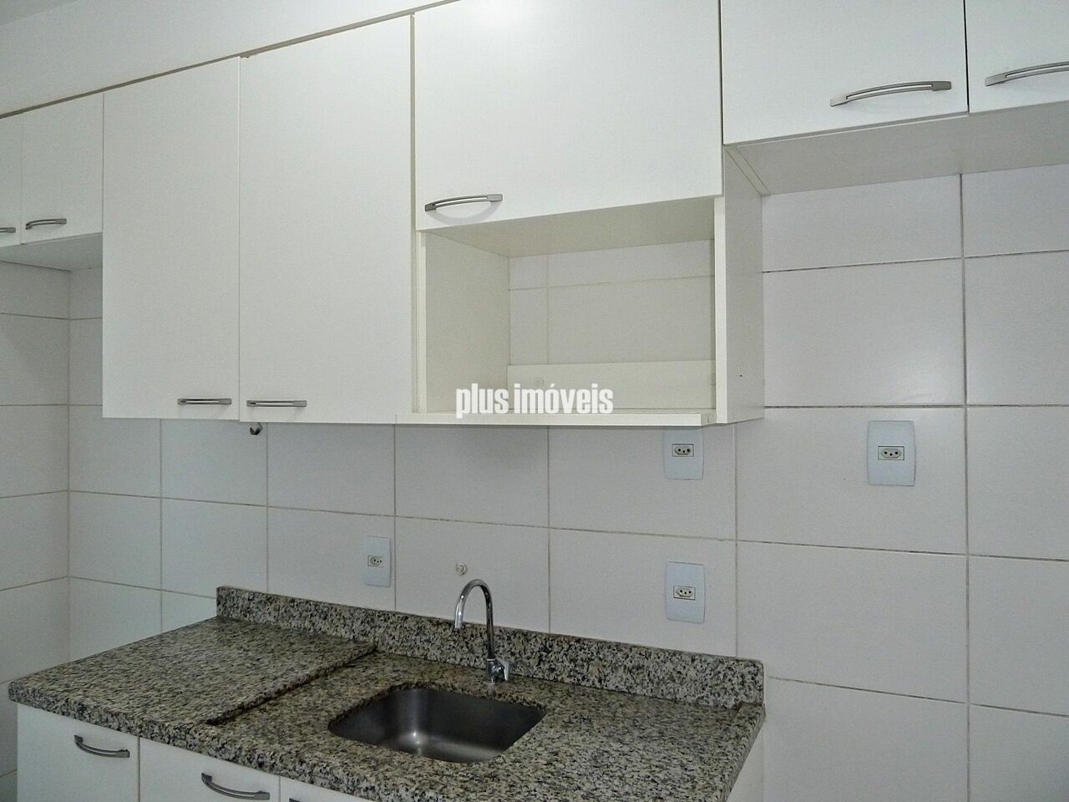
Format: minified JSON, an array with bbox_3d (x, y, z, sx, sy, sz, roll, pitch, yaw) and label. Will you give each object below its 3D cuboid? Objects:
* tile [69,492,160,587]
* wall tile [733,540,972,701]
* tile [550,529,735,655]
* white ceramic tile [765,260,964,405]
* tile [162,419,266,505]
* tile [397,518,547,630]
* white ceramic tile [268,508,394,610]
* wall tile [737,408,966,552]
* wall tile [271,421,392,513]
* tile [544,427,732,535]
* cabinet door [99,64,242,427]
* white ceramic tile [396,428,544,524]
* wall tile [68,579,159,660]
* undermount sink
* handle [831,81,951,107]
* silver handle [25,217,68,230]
[{"bbox_3d":[-1.262,0.416,2.320,0.404,0.266,0.010,0,0,25],"label":"tile"},{"bbox_3d":[0.591,0.409,1.470,0.408,0.266,0.010,0,0,25],"label":"wall tile"},{"bbox_3d":[0.220,0.410,1.640,0.408,0.266,0.010,0,0,25],"label":"tile"},{"bbox_3d":[0.590,-0.123,1.472,0.408,0.266,0.010,0,0,25],"label":"white ceramic tile"},{"bbox_3d":[-0.894,0.150,2.140,0.405,0.263,0.009,0,0,25],"label":"tile"},{"bbox_3d":[-0.151,0.413,1.800,0.405,0.263,0.009,0,0,25],"label":"tile"},{"bbox_3d":[-0.522,0.414,1.970,0.405,0.263,0.009,0,0,25],"label":"white ceramic tile"},{"bbox_3d":[0.590,0.143,1.471,0.408,0.266,0.010,0,0,25],"label":"wall tile"},{"bbox_3d":[-0.523,0.148,1.970,0.405,0.263,0.009,0,0,25],"label":"wall tile"},{"bbox_3d":[0.219,0.144,1.641,0.408,0.266,0.010,0,0,25],"label":"tile"},{"bbox_3d":[-0.839,-0.352,1.783,0.439,0.786,0.020,0,0,25],"label":"cabinet door"},{"bbox_3d":[-0.152,0.147,1.800,0.405,0.263,0.009,0,0,25],"label":"white ceramic tile"},{"bbox_3d":[-1.259,0.684,2.310,0.399,0.263,0.009,0,0,25],"label":"wall tile"},{"bbox_3d":[-0.178,0.683,1.456,0.352,0.145,0.293,0,0,25],"label":"undermount sink"},{"bbox_3d":[0.512,-0.441,1.108,0.156,0.014,0.024,0,0,25],"label":"handle"},{"bbox_3d":[-1.152,-0.414,1.799,0.150,0.014,0.028,0,0,25],"label":"silver handle"}]

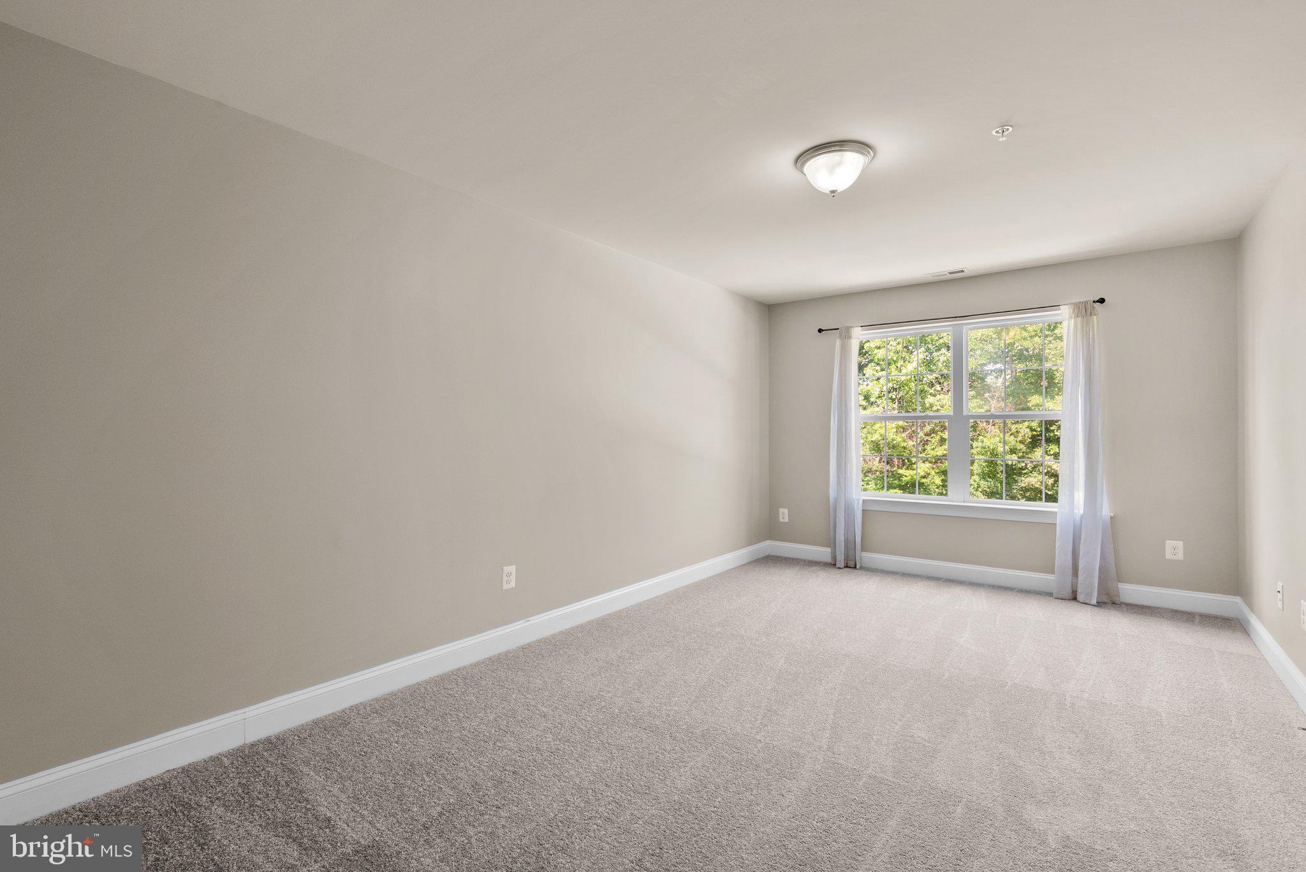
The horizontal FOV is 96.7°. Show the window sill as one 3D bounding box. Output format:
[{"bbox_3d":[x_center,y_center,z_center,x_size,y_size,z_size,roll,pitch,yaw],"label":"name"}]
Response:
[{"bbox_3d":[2.477,0.591,4.723,1.950,0.105,0.100,0,0,38],"label":"window sill"}]

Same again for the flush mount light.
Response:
[{"bbox_3d":[0.822,-1.170,2.632,0.344,0.172,0.344,0,0,0],"label":"flush mount light"}]

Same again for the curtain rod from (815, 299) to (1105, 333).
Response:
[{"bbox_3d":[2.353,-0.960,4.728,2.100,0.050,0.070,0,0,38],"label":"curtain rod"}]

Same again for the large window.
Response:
[{"bbox_3d":[2.493,-0.189,4.744,1.810,1.470,0.100,0,0,38],"label":"large window"}]

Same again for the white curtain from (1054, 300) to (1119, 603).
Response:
[{"bbox_3d":[3.082,0.107,4.130,0.375,2.130,0.140,0,0,38],"label":"white curtain"}]

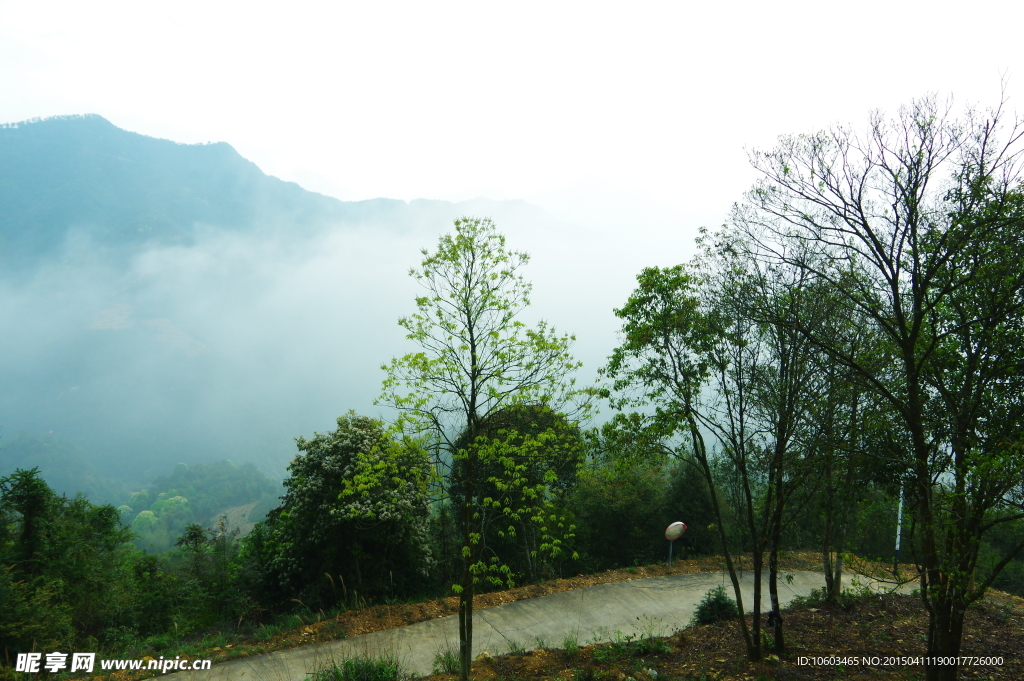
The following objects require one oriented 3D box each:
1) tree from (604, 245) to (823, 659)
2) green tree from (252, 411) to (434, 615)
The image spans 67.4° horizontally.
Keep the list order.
[{"bbox_3d":[4.280,2.360,16.300,4.500,8.600,4.000,0,4,0],"label":"tree"},{"bbox_3d":[-4.440,4.430,20.000,4.600,5.000,4.300,0,4,0],"label":"green tree"}]

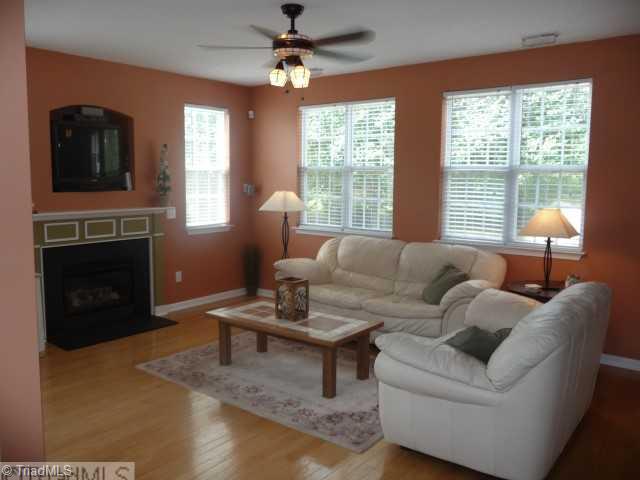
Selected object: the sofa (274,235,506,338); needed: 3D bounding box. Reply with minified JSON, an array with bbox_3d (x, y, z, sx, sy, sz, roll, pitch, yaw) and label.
[{"bbox_3d":[0.626,0.514,5.145,2.180,0.935,0.900,6,9,36],"label":"sofa"}]

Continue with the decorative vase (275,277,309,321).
[{"bbox_3d":[-0.221,0.484,4.170,0.175,0.296,0.170,6,9,36],"label":"decorative vase"}]

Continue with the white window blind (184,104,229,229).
[{"bbox_3d":[-1.348,-0.872,6.215,0.080,1.420,0.650,6,9,36],"label":"white window blind"}]

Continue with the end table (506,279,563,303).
[{"bbox_3d":[1.916,0.754,4.408,0.610,0.670,0.610,6,9,36],"label":"end table"}]

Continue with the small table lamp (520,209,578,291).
[{"bbox_3d":[1.924,0.079,4.325,0.410,0.690,0.410,6,9,36],"label":"small table lamp"}]

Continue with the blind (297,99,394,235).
[{"bbox_3d":[0.281,-0.842,5.915,1.270,1.430,0.080,6,9,36],"label":"blind"}]

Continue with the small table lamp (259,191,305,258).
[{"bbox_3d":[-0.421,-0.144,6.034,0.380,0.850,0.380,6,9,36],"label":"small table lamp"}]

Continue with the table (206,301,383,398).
[{"bbox_3d":[-0.230,0.858,4.220,1.267,0.459,0.660,6,9,36],"label":"table"}]

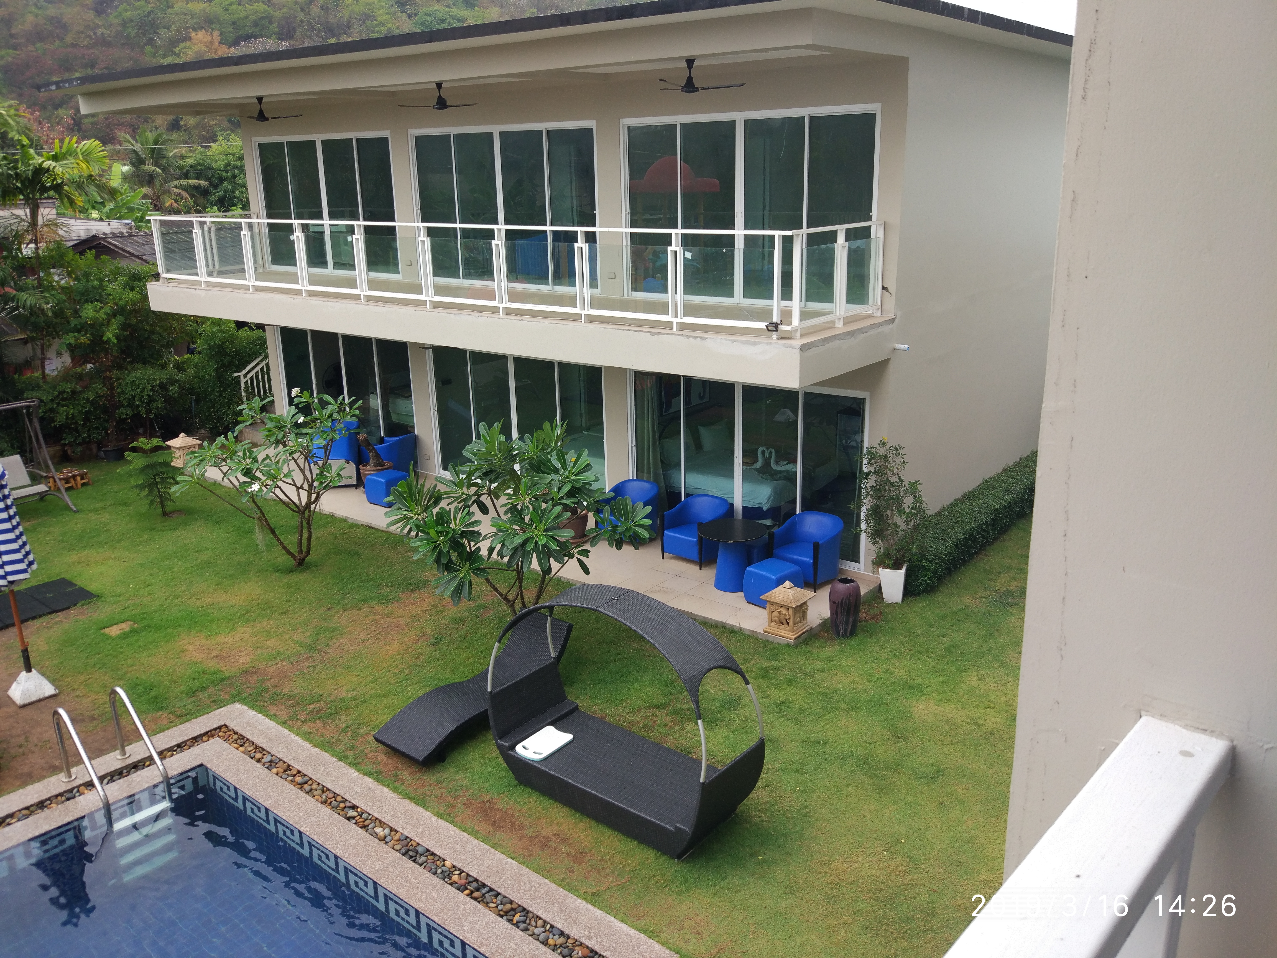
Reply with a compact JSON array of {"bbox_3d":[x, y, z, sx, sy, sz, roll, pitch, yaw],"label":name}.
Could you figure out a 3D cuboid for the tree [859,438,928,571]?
[{"bbox_3d":[2.950,0.314,11.740,0.700,1.530,0.680,11,21,36],"label":"tree"}]

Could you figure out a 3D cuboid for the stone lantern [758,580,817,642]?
[{"bbox_3d":[1.602,1.350,11.054,0.425,0.558,0.425,11,20,35],"label":"stone lantern"}]

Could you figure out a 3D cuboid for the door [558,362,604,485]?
[{"bbox_3d":[-0.823,-0.610,14.814,0.883,2.125,0.064,11,19,35],"label":"door"}]

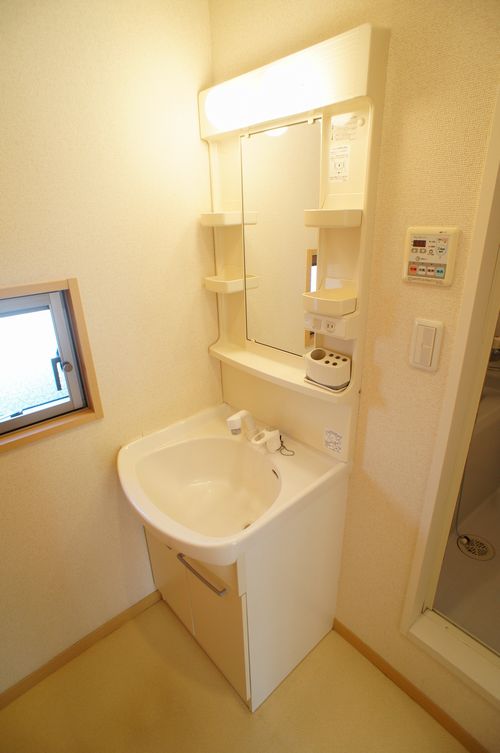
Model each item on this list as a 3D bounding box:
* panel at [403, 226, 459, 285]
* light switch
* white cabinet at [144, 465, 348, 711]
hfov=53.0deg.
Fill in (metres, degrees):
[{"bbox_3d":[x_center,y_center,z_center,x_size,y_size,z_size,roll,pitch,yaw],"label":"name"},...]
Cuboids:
[{"bbox_3d":[0.389,-0.262,1.099,0.020,0.121,0.121,-23,32,-36],"label":"panel"},{"bbox_3d":[0.413,-0.070,1.180,0.011,0.127,0.069,-23,32,-36],"label":"light switch"},{"bbox_3d":[-0.035,0.592,1.764,0.416,0.734,0.562,-23,32,-36],"label":"white cabinet"}]

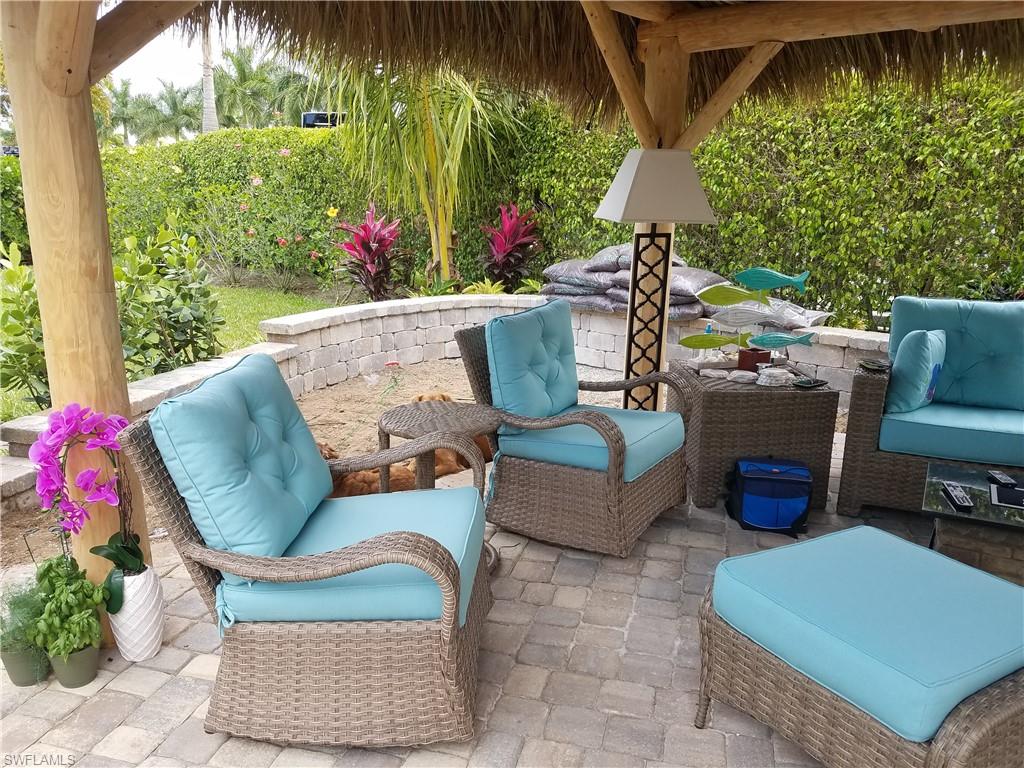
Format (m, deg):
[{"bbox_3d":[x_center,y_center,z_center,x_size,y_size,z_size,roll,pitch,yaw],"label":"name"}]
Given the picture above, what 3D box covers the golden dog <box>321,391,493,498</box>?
[{"bbox_3d":[-0.486,0.300,3.625,0.870,0.410,0.400,-6,18,-24],"label":"golden dog"}]

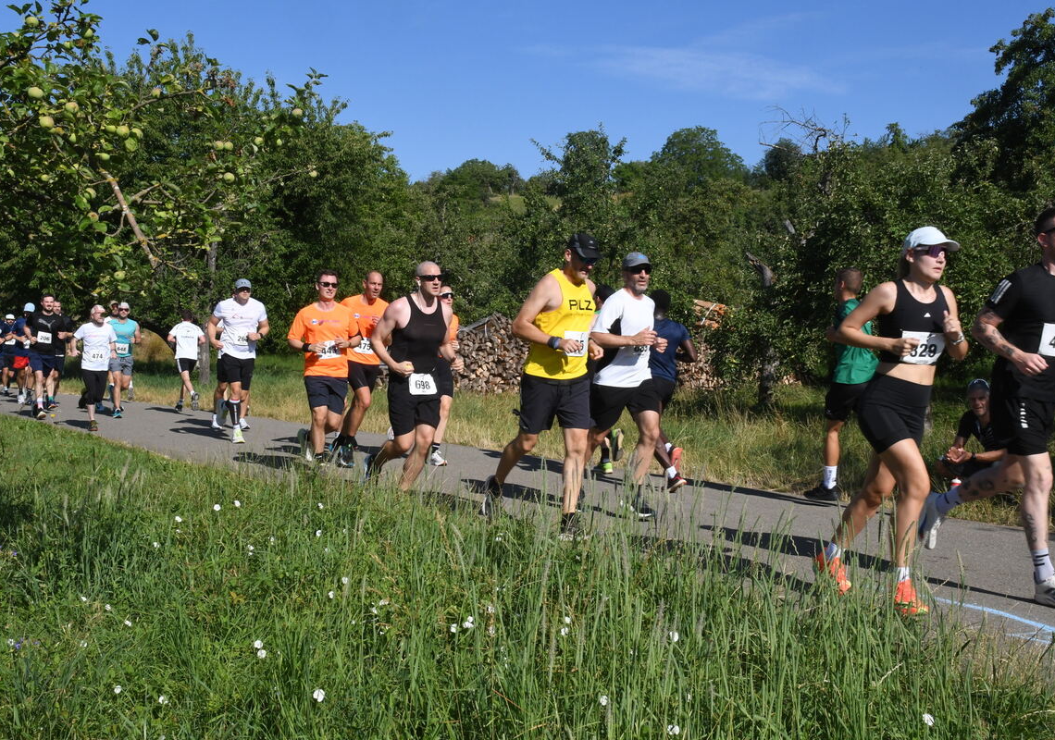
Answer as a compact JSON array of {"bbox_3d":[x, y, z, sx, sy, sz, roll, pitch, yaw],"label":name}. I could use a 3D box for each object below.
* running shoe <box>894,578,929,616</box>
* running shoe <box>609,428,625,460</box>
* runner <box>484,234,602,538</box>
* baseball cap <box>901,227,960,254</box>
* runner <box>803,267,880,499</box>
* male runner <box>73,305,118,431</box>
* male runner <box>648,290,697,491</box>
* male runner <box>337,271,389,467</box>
[{"bbox_3d":[1.652,0.986,5.180,0.098,0.125,0.265,1,1,-7],"label":"running shoe"},{"bbox_3d":[0.806,0.662,10.750,0.115,0.290,0.105,8,8,43],"label":"running shoe"},{"bbox_3d":[0.134,0.093,7.100,0.560,1.786,0.750,0,1,-35],"label":"runner"},{"bbox_3d":[1.680,-0.541,5.010,0.175,0.125,0.265,0,1,-41],"label":"baseball cap"},{"bbox_3d":[2.384,0.112,9.100,0.500,1.740,0.640,0,1,-37],"label":"runner"},{"bbox_3d":[-5.658,-0.018,15.700,0.560,1.643,0.680,0,1,-28],"label":"male runner"},{"bbox_3d":[1.092,0.171,10.100,0.530,1.686,0.800,0,1,-31],"label":"male runner"},{"bbox_3d":[-1.534,-0.013,11.050,0.580,1.802,0.700,0,1,-30],"label":"male runner"}]

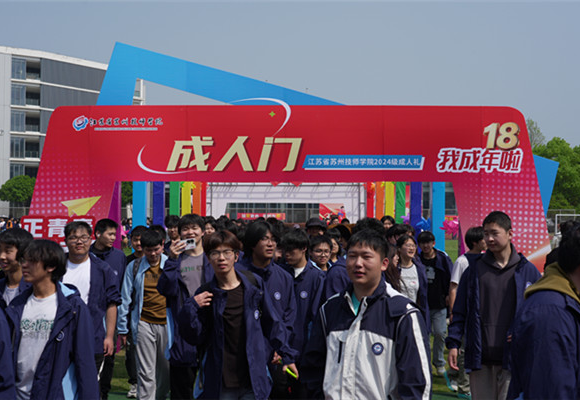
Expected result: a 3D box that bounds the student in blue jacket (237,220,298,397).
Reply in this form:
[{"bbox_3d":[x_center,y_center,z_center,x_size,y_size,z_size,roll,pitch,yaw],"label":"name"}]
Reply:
[{"bbox_3d":[-0.163,1.018,5.179,0.540,1.770,0.400,0,-1,-14],"label":"student in blue jacket"}]

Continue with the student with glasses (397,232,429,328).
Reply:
[{"bbox_3d":[1.108,1.131,7.177,0.470,1.630,0.360,0,-1,-5],"label":"student with glasses"}]

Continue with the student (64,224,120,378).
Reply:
[{"bbox_3d":[-1.544,1.041,5.779,0.580,1.750,0.380,0,-1,0],"label":"student"}]

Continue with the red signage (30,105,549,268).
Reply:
[{"bbox_3d":[-0.046,0.391,10.394,7.250,3.250,0.500,0,-1,0],"label":"red signage"}]

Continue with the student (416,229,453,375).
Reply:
[{"bbox_3d":[1.644,1.152,8.827,0.520,1.660,0.400,0,-1,12],"label":"student"}]

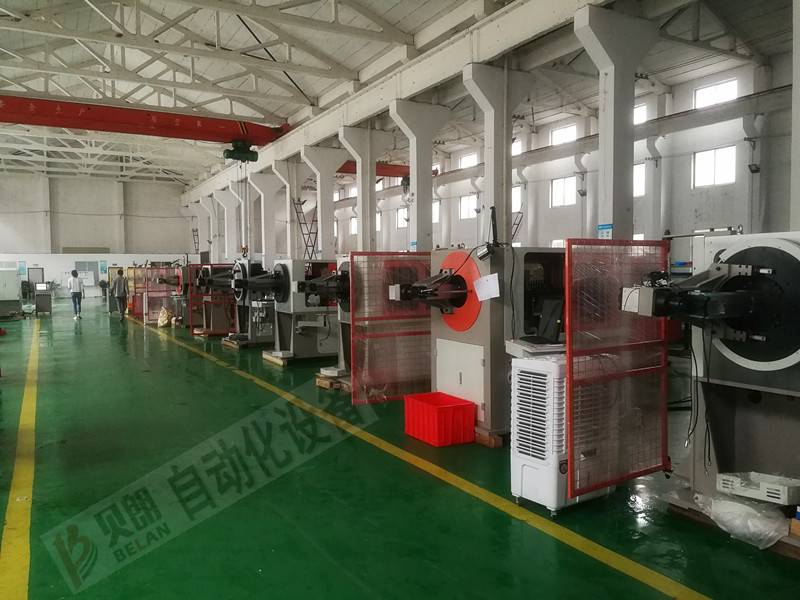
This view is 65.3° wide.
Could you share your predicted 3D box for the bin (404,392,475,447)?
[{"bbox_3d":[0.379,1.149,6.052,0.420,0.372,0.604,-2,3,-29],"label":"bin"}]

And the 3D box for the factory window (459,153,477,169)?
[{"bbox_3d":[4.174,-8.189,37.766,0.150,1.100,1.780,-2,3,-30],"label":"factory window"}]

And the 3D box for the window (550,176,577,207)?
[{"bbox_3d":[8.157,-5.360,31.000,0.150,1.420,1.780,-2,3,-30],"label":"window"}]

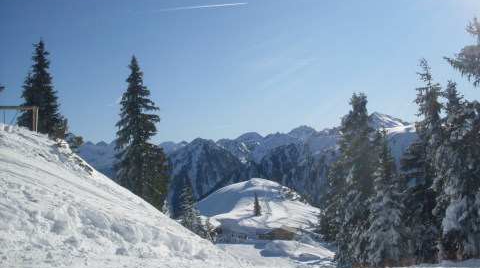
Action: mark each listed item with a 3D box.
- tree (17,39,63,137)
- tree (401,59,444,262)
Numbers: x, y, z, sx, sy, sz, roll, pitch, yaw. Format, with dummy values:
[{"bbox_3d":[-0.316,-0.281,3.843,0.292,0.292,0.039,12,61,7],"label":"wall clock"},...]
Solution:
[{"bbox_3d":[-11.679,-2.706,31.000,2.750,6.000,2.750,0,-2,0],"label":"tree"},{"bbox_3d":[6.599,0.956,19.000,1.750,7.400,1.750,0,-2,0],"label":"tree"}]

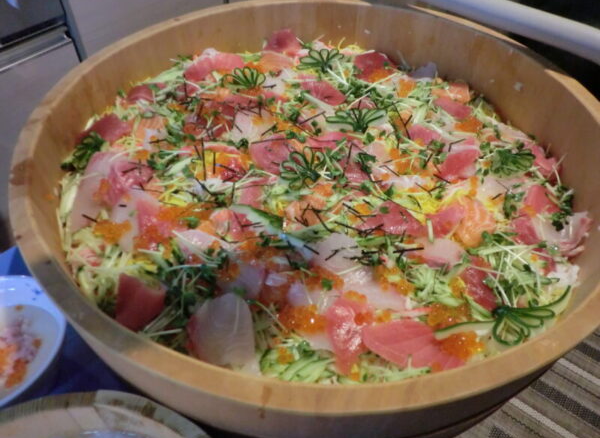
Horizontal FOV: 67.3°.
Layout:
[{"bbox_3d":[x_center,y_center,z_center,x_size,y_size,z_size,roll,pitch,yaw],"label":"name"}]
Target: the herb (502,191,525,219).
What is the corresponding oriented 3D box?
[{"bbox_3d":[0.230,-0.018,0.483,0.019,0.013,0.027,2,48,0],"label":"herb"}]

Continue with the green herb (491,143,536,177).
[{"bbox_3d":[0.255,-0.074,0.538,0.046,0.016,0.038,2,48,0],"label":"green herb"}]

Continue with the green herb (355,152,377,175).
[{"bbox_3d":[0.075,-0.065,0.514,0.022,0.010,0.025,2,48,0],"label":"green herb"}]

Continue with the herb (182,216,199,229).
[{"bbox_3d":[-0.111,0.003,0.454,0.015,0.006,0.011,2,48,0],"label":"herb"}]

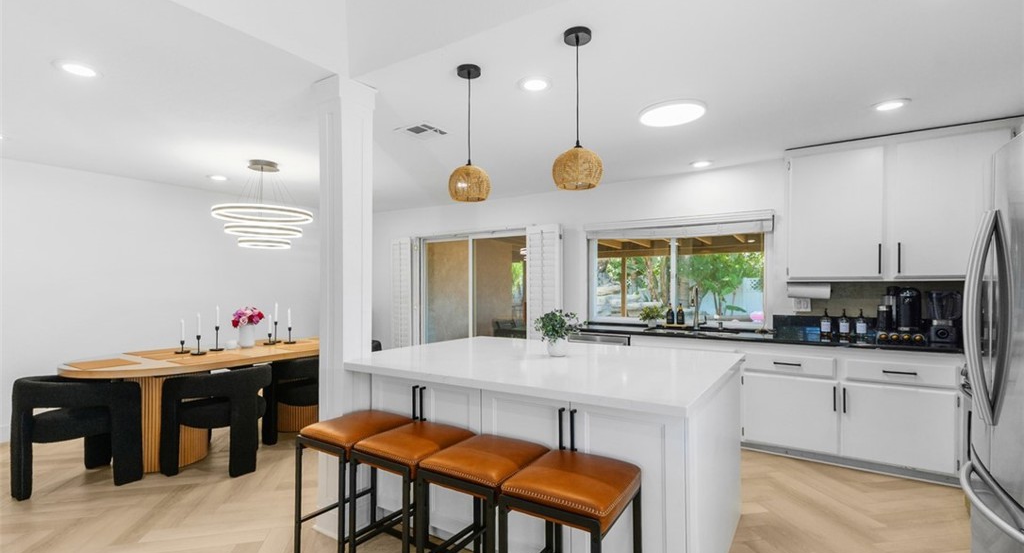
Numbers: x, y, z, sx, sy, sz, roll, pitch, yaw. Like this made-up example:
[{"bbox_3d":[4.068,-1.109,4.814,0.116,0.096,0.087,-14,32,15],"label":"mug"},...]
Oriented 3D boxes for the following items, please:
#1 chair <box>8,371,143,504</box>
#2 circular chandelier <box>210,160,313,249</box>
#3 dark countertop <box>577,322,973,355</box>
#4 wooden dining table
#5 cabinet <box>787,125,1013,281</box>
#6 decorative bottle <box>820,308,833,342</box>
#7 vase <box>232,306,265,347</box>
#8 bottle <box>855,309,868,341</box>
[{"bbox_3d":[-2.961,1.027,3.086,0.640,0.740,0.600,-1,-2,34],"label":"chair"},{"bbox_3d":[-2.242,-0.651,4.105,0.800,0.749,0.800,-1,-1,32],"label":"circular chandelier"},{"bbox_3d":[1.901,0.480,3.723,2.930,0.045,0.640,-1,-1,32],"label":"dark countertop"},{"bbox_3d":[-2.430,1.041,4.137,1.130,0.760,2.480,-1,-2,34],"label":"wooden dining table"},{"bbox_3d":[2.895,-0.503,3.515,1.310,1.080,0.330,-1,-2,34],"label":"cabinet"},{"bbox_3d":[2.575,0.368,3.721,0.085,0.230,0.085,-1,-2,34],"label":"decorative bottle"},{"bbox_3d":[-2.513,0.471,4.335,0.290,0.390,0.290,-1,-2,34],"label":"vase"},{"bbox_3d":[2.580,0.352,3.360,0.080,0.212,0.080,-1,-1,32],"label":"bottle"}]

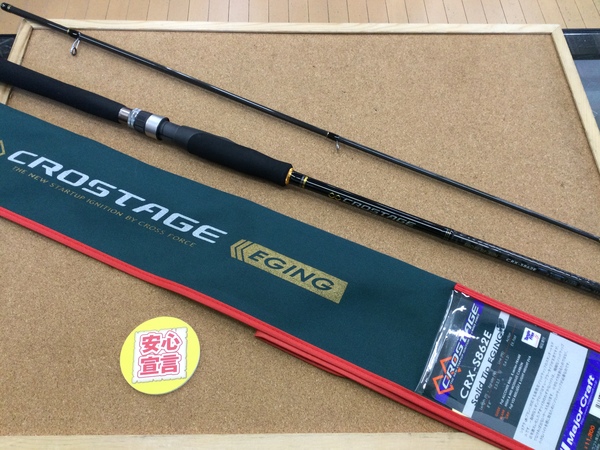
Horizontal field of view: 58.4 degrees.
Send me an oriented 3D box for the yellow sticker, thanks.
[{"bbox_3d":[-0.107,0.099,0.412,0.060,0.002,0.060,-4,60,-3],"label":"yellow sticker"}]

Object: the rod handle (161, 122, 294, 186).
[{"bbox_3d":[-0.070,-0.067,0.493,0.133,0.026,0.026,21,62,11],"label":"rod handle"}]

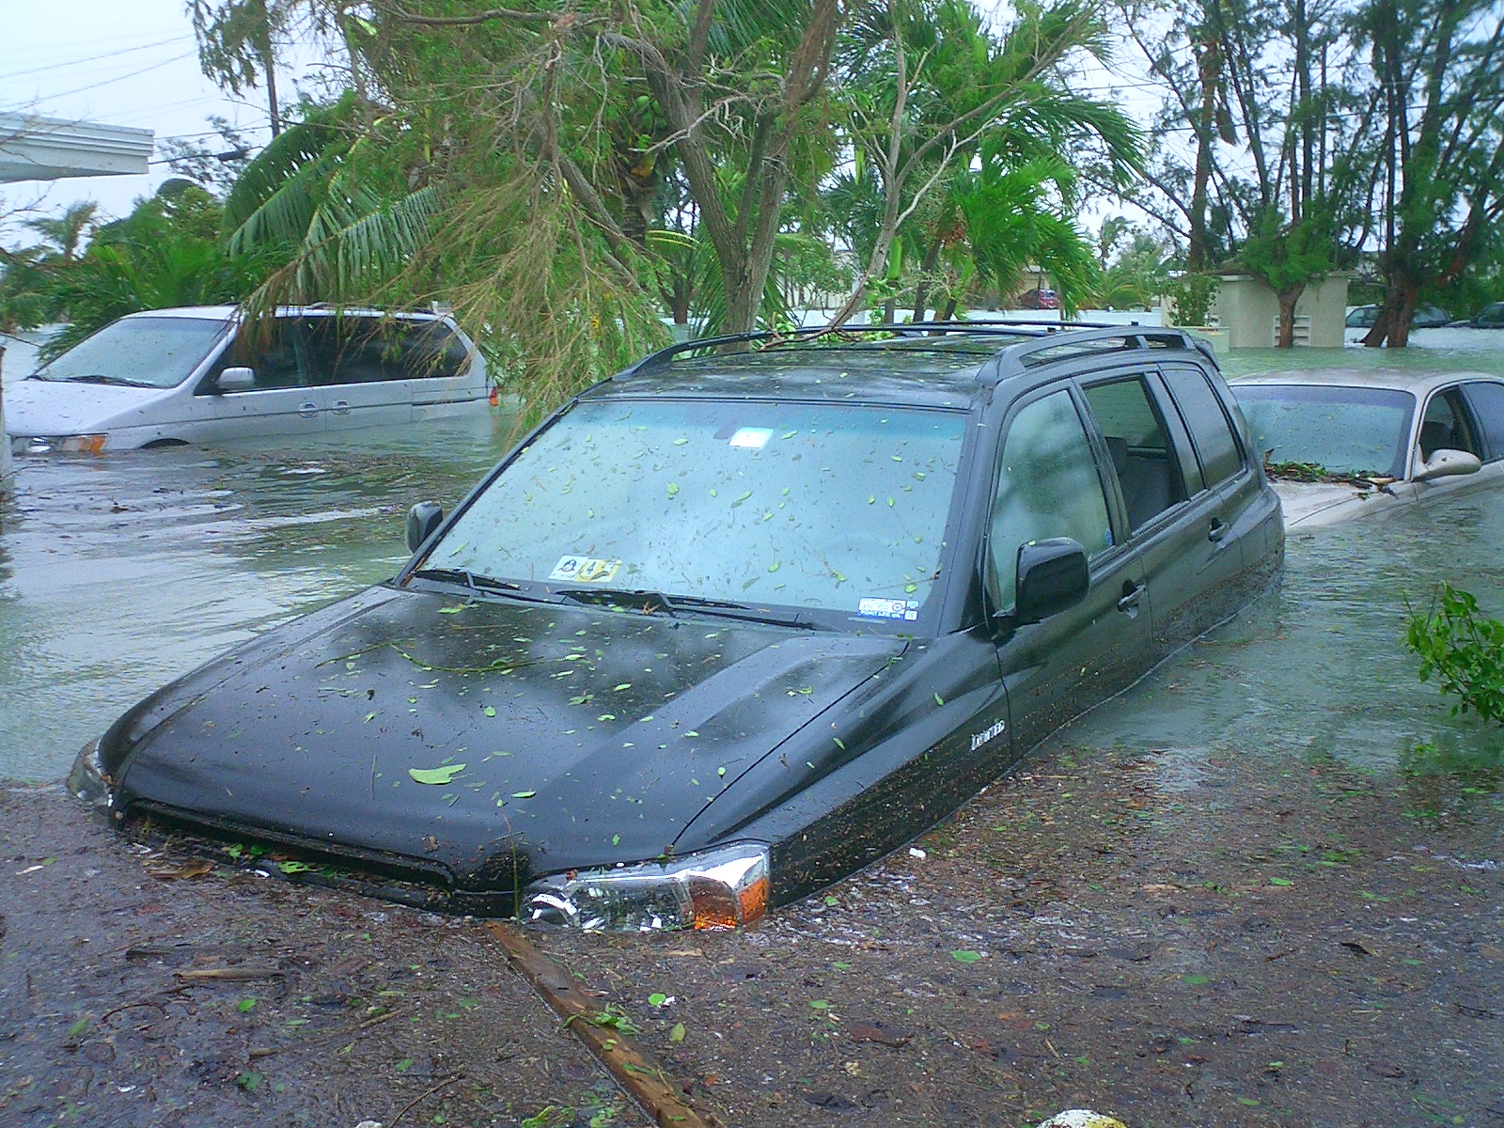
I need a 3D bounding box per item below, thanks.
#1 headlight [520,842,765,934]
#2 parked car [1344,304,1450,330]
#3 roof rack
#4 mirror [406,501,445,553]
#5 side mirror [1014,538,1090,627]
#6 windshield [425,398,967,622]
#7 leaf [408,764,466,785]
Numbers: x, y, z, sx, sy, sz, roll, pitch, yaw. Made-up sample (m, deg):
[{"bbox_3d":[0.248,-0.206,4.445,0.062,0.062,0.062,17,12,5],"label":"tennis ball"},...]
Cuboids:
[{"bbox_3d":[-0.189,0.582,2.746,0.360,0.190,0.280,4,10,30],"label":"headlight"},{"bbox_3d":[18.268,-6.798,46.500,4.500,1.500,1.780,2,10,10],"label":"parked car"},{"bbox_3d":[0.668,-0.733,5.410,1.220,0.150,2.320,4,10,30],"label":"roof rack"},{"bbox_3d":[-0.901,-0.099,4.599,0.190,0.175,0.120,4,10,30],"label":"mirror"},{"bbox_3d":[0.683,0.038,3.673,0.190,0.175,0.120,4,10,30],"label":"side mirror"},{"bbox_3d":[-0.154,-0.154,4.050,1.470,0.100,0.814,4,48,30],"label":"windshield"},{"bbox_3d":[-0.598,0.396,3.012,0.110,0.015,0.083,-6,18,2],"label":"leaf"}]

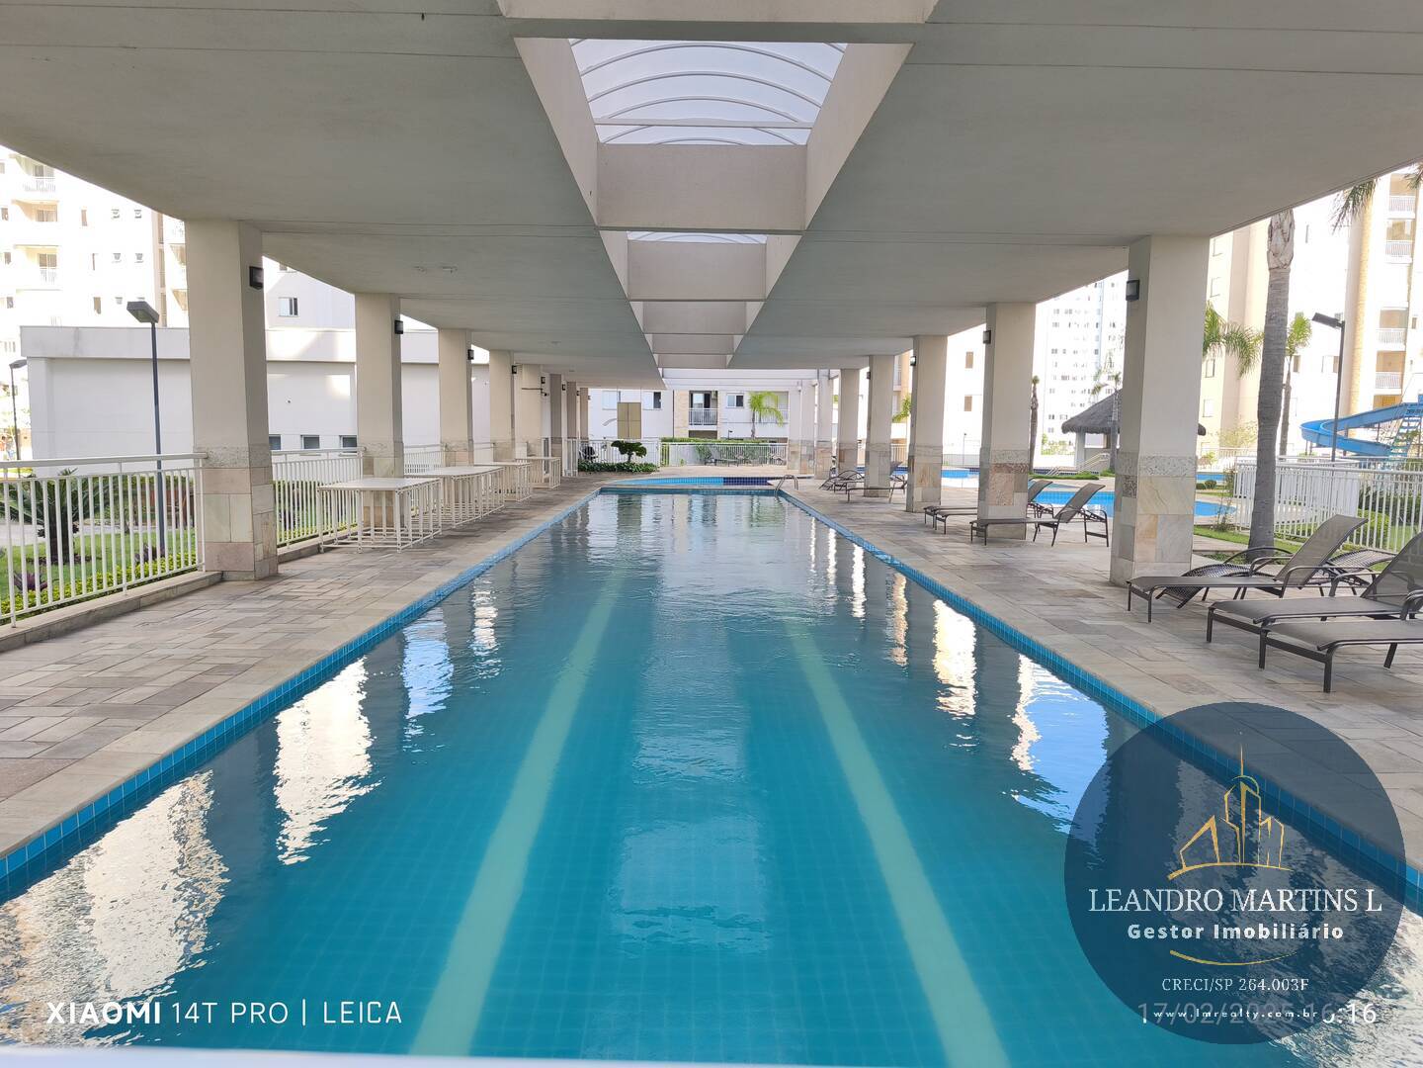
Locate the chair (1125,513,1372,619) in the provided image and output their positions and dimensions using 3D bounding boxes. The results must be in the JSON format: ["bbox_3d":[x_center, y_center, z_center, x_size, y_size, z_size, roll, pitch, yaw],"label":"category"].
[{"bbox_3d":[4.431,0.300,7.884,1.665,0.878,0.615,1,6,6],"label":"chair"}]

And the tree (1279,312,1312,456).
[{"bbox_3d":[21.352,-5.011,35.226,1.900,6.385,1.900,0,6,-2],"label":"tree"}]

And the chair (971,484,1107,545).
[{"bbox_3d":[5.022,-0.300,14.536,1.920,0.920,0.632,0,6,-5],"label":"chair"}]

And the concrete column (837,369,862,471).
[{"bbox_3d":[4.432,-3.408,30.624,0.620,3.767,0.543,0,6,-2],"label":"concrete column"}]

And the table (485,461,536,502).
[{"bbox_3d":[-5.094,-1.324,23.591,1.024,0.859,2.400,1,6,-2],"label":"table"}]

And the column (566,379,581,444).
[{"bbox_3d":[-5.495,-4.201,37.307,0.480,3.492,0.480,1,6,-1],"label":"column"}]

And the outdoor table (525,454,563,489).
[{"bbox_3d":[-4.715,-1.723,26.482,0.975,0.825,2.190,1,6,-1],"label":"outdoor table"}]

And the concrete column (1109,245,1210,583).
[{"bbox_3d":[4.941,-1.299,10.437,0.640,3.749,0.540,1,6,-2],"label":"concrete column"}]

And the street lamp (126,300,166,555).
[{"bbox_3d":[-6.580,-1.193,11.090,0.225,3.063,0.420,1,6,-1],"label":"street lamp"}]

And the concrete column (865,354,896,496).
[{"bbox_3d":[4.562,-2.881,25.584,0.620,3.767,0.543,0,6,-2],"label":"concrete column"}]

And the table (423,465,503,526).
[{"bbox_3d":[-4.969,-0.797,18.543,1.025,0.867,4.990,0,6,-2],"label":"table"}]

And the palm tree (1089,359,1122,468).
[{"bbox_3d":[19.902,-5.884,46.583,2.240,5.680,2.240,1,6,-2],"label":"palm tree"}]

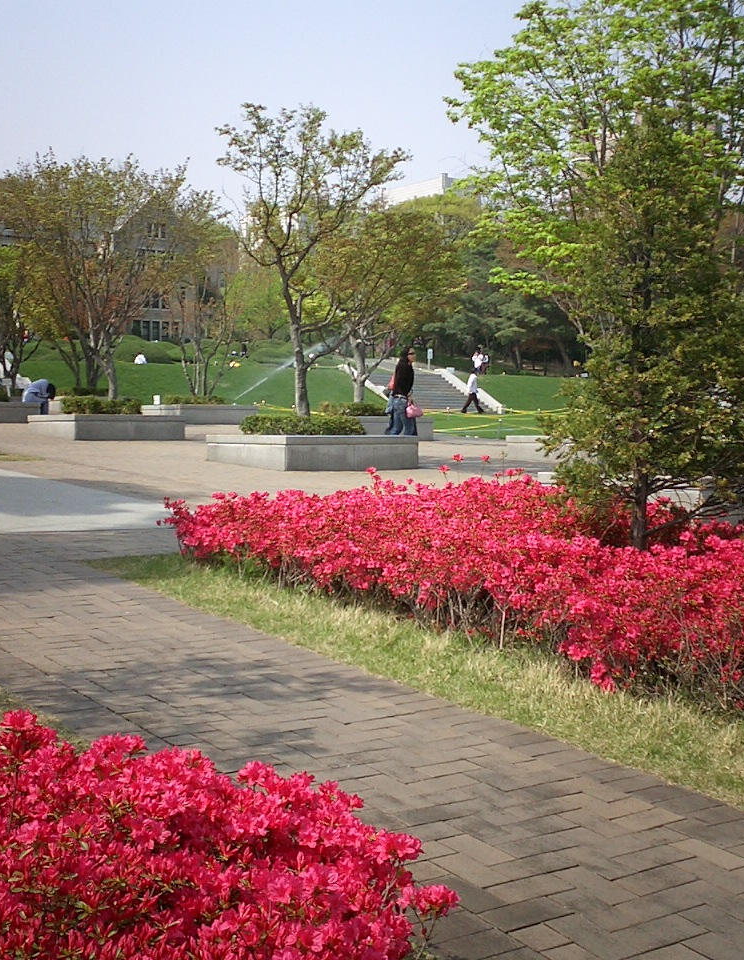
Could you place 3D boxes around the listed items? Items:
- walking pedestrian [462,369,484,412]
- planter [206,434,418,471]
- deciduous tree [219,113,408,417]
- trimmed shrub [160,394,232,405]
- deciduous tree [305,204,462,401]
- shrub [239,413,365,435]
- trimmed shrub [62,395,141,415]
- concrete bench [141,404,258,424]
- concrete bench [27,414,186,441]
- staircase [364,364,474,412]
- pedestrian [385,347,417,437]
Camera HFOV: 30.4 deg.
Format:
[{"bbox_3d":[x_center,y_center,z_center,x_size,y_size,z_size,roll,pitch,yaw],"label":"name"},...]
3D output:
[{"bbox_3d":[3.816,-3.370,52.028,0.800,1.660,0.500,-1,2,-22],"label":"walking pedestrian"},{"bbox_3d":[-0.809,-0.369,18.150,2.030,0.445,2.030,-1,2,-36],"label":"planter"},{"bbox_3d":[-0.790,-2.740,17.950,2.500,4.300,2.500,0,2,0],"label":"deciduous tree"},{"bbox_3d":[-4.200,-1.850,32.550,1.200,0.310,1.200,-1,3,-35],"label":"trimmed shrub"},{"bbox_3d":[0.210,-3.102,24.969,2.883,3.851,2.883,0,2,0],"label":"deciduous tree"},{"bbox_3d":[-0.910,-0.705,18.000,1.200,0.320,1.200,-1,3,-35],"label":"shrub"},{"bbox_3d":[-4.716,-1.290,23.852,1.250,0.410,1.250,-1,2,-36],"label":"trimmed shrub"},{"bbox_3d":[-4.110,-1.537,32.550,2.020,0.430,2.020,-1,3,-35],"label":"concrete bench"},{"bbox_3d":[-4.600,-0.886,23.800,2.020,0.430,2.020,-1,3,-35],"label":"concrete bench"},{"bbox_3d":[2.285,-3.549,53.764,4.700,1.850,3.600,-1,2,-36],"label":"staircase"},{"bbox_3d":[0.403,-1.076,19.528,0.450,1.640,0.460,-1,3,-41],"label":"pedestrian"}]

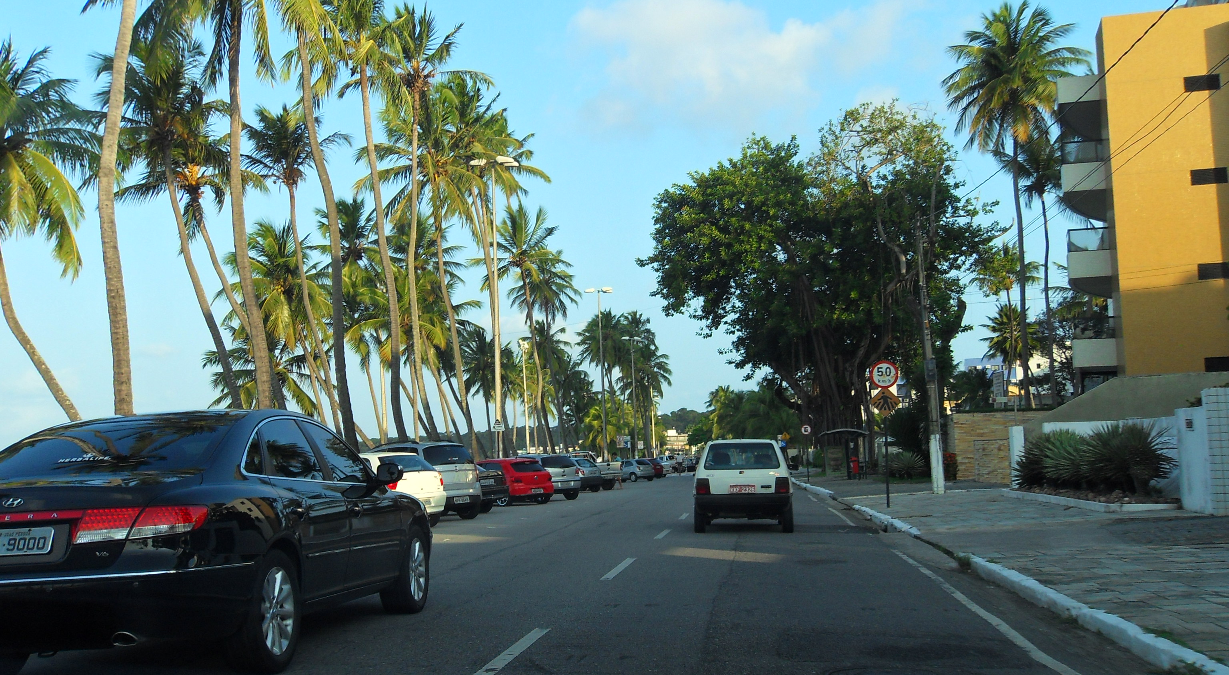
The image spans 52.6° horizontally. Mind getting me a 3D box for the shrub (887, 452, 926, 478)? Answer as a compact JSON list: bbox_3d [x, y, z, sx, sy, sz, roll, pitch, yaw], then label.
[{"bbox_3d":[11.275,4.933,48.000,1.521,1.076,1.521,-2,-6,0],"label":"shrub"}]

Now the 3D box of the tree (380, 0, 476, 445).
[{"bbox_3d":[-7.425,-3.621,50.000,3.863,19.625,3.863,-2,-6,0],"label":"tree"}]

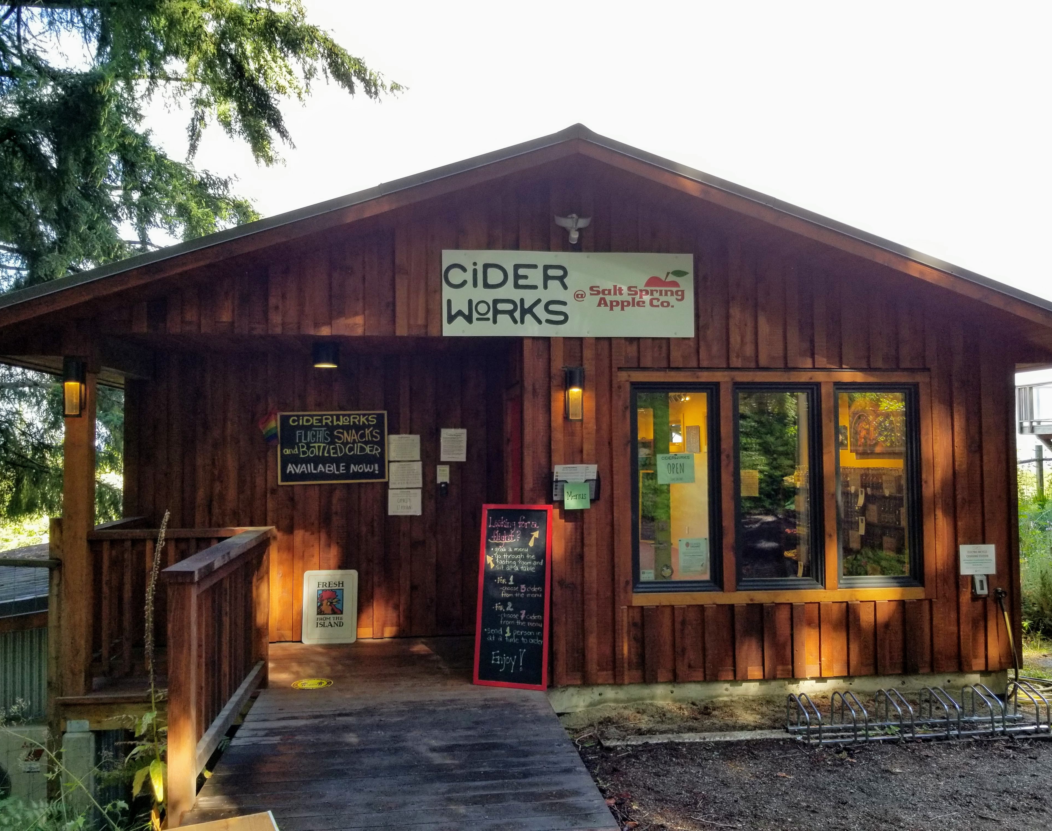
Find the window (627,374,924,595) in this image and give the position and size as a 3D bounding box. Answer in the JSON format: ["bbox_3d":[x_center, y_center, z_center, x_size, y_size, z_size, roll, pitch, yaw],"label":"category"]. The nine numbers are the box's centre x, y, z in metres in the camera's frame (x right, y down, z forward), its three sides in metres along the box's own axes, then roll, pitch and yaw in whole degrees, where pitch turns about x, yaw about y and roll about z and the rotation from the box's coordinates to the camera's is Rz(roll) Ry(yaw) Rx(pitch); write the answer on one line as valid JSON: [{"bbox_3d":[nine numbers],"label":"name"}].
[{"bbox_3d":[1.867,0.511,6.130,2.211,1.553,0.110,0,-3,-5],"label":"window"}]

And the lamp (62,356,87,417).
[{"bbox_3d":[-2.913,-0.185,5.370,0.118,0.380,0.125,0,-3,-5],"label":"lamp"}]

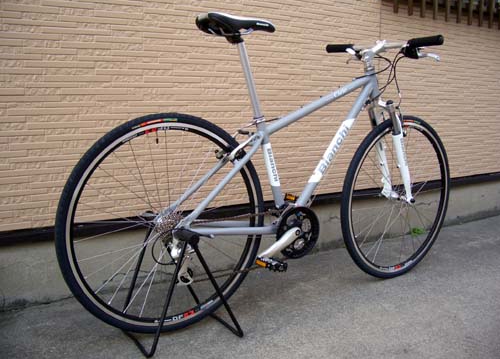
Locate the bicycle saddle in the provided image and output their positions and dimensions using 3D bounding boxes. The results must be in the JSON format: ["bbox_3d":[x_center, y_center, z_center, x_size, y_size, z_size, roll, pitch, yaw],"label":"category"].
[{"bbox_3d":[-0.033,-0.476,1.613,0.272,0.078,0.148,-6,11,-32],"label":"bicycle saddle"}]

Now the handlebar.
[{"bbox_3d":[0.501,-0.506,1.954,0.110,0.075,0.590,-6,12,-33],"label":"handlebar"}]

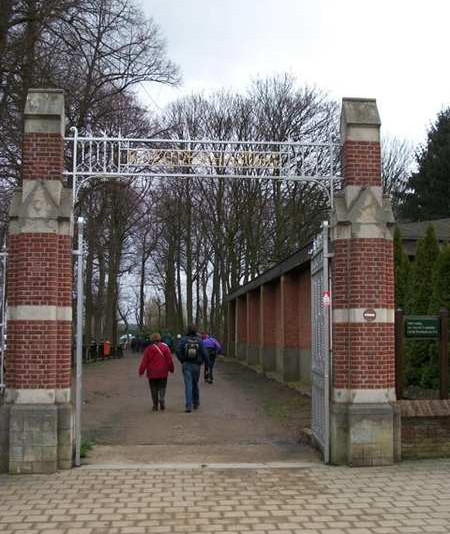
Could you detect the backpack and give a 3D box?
[{"bbox_3d":[-0.659,1.631,14.050,0.310,0.460,0.200,1,-5,-3],"label":"backpack"}]

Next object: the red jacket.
[{"bbox_3d":[-1.418,1.935,14.350,0.720,0.760,0.360,1,-5,-2],"label":"red jacket"}]

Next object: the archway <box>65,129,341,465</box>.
[{"bbox_3d":[-0.265,0.359,8.792,3.591,4.203,0.200,1,-5,-5],"label":"archway"}]

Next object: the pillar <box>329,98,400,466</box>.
[{"bbox_3d":[1.791,0.111,9.026,0.820,4.761,0.600,1,-5,-5],"label":"pillar"}]

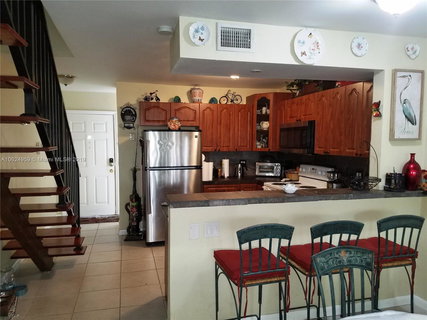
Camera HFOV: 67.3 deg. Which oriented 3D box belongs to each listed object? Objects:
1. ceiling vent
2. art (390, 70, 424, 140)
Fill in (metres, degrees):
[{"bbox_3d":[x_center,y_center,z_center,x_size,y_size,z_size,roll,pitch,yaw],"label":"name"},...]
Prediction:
[{"bbox_3d":[0.176,-0.943,2.486,0.315,0.209,0.020,-1,4,-13],"label":"ceiling vent"},{"bbox_3d":[1.737,-0.487,2.885,0.335,0.630,0.035,-1,4,-15],"label":"art"}]

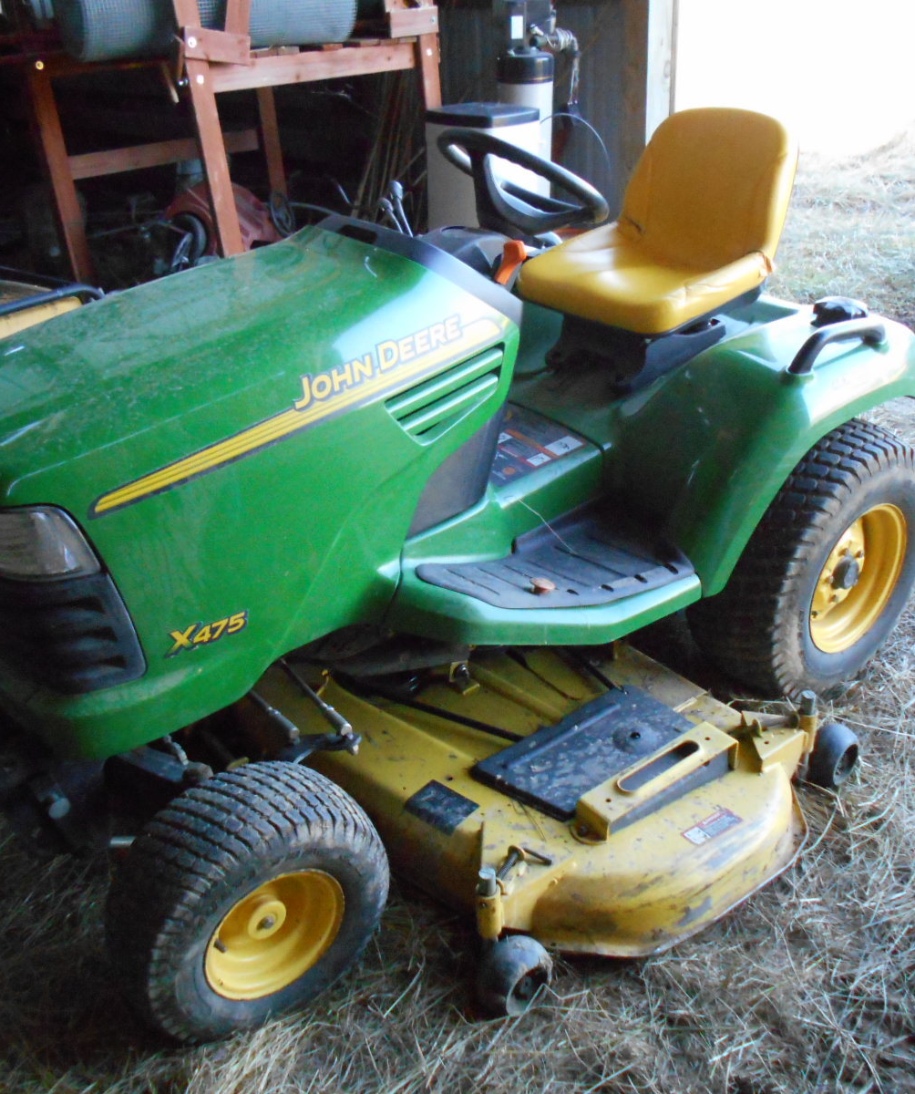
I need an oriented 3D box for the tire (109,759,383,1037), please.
[{"bbox_3d":[-0.328,0.571,1.759,0.450,0.450,0.205,-21,33,-28],"label":"tire"}]

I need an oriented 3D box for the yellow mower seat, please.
[{"bbox_3d":[0.435,-0.733,2.394,0.500,0.410,0.475,-21,34,-30],"label":"yellow mower seat"}]

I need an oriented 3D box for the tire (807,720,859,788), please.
[{"bbox_3d":[0.764,0.423,2.231,0.125,0.125,0.080,-21,34,-30],"label":"tire"}]

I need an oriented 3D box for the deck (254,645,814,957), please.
[{"bbox_3d":[-0.019,0.248,2.435,0.900,0.260,1.600,-21,34,-30],"label":"deck"}]

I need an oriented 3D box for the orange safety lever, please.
[{"bbox_3d":[0.099,-0.531,2.052,0.060,0.100,0.035,-21,34,-30],"label":"orange safety lever"}]

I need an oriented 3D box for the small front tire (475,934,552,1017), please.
[{"bbox_3d":[0.093,0.702,1.794,0.125,0.125,0.080,-21,34,-30],"label":"small front tire"}]

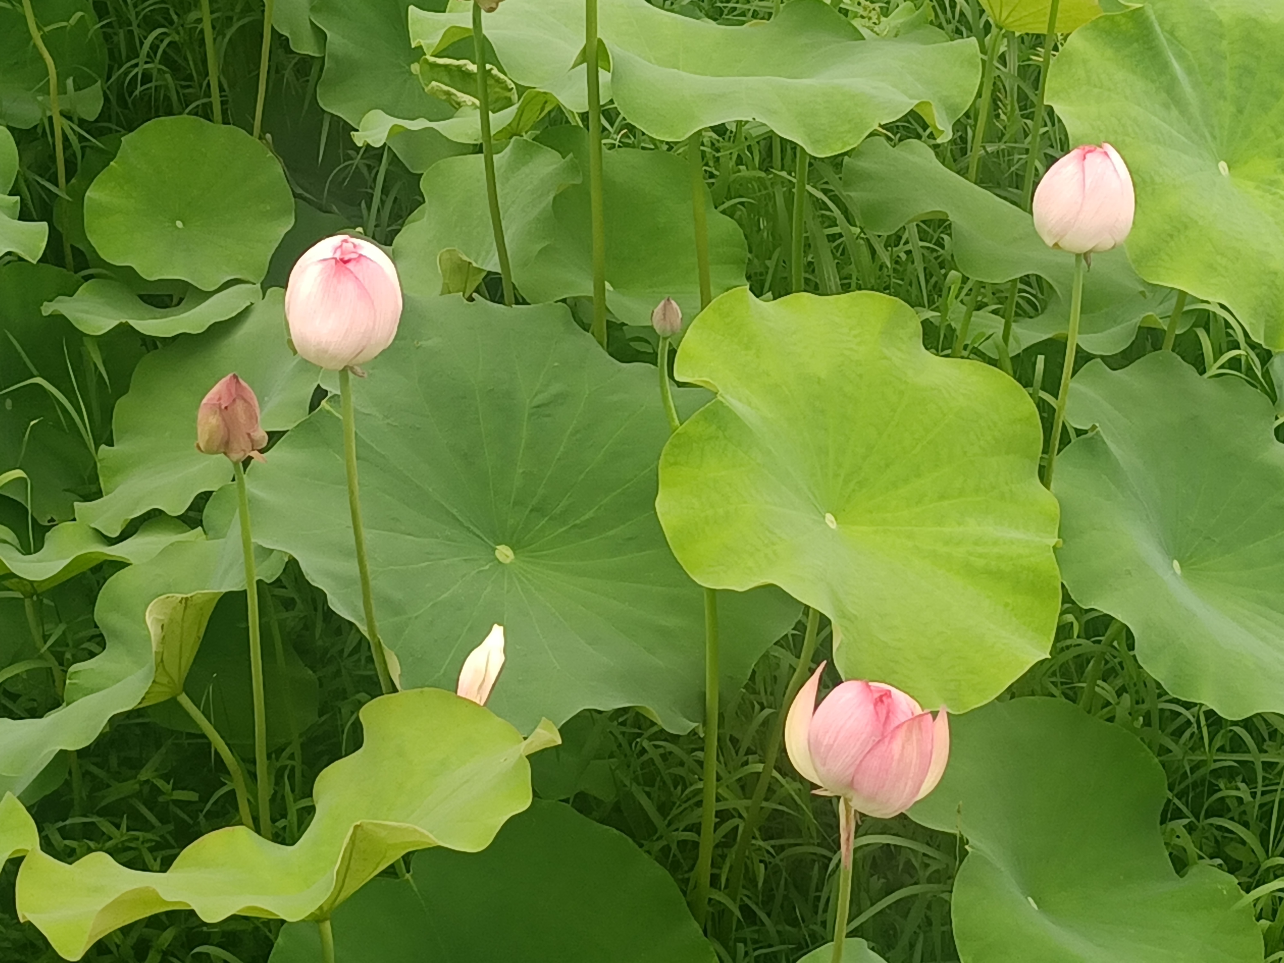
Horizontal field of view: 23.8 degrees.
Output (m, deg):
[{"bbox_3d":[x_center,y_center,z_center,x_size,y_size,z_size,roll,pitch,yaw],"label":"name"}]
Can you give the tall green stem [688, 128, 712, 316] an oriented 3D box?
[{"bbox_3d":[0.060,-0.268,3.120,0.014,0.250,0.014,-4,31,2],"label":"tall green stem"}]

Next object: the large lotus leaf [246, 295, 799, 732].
[{"bbox_3d":[-0.111,0.029,2.800,0.510,0.075,0.480,0,47,0],"label":"large lotus leaf"}]

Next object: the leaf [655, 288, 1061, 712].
[{"bbox_3d":[0.185,0.016,2.600,0.385,0.075,0.340,43,56,12],"label":"leaf"}]

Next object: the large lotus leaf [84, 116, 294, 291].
[{"bbox_3d":[-0.515,-0.317,3.450,0.238,0.035,0.235,0,49,0],"label":"large lotus leaf"}]

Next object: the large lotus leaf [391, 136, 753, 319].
[{"bbox_3d":[-0.076,-0.271,3.270,0.375,0.075,0.260,0,37,0],"label":"large lotus leaf"}]

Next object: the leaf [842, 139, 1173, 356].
[{"bbox_3d":[0.403,-0.258,3.350,0.365,0.090,0.280,0,37,0],"label":"leaf"}]

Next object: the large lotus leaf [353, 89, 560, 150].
[{"bbox_3d":[-0.213,-0.417,3.500,0.235,0.050,0.120,0,31,0],"label":"large lotus leaf"}]

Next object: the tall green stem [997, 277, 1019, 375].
[{"bbox_3d":[0.407,-0.173,3.380,0.012,0.160,0.012,5,31,-2],"label":"tall green stem"}]

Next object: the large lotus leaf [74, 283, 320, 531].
[{"bbox_3d":[-0.436,-0.066,2.980,0.250,0.075,0.270,-3,45,1],"label":"large lotus leaf"}]

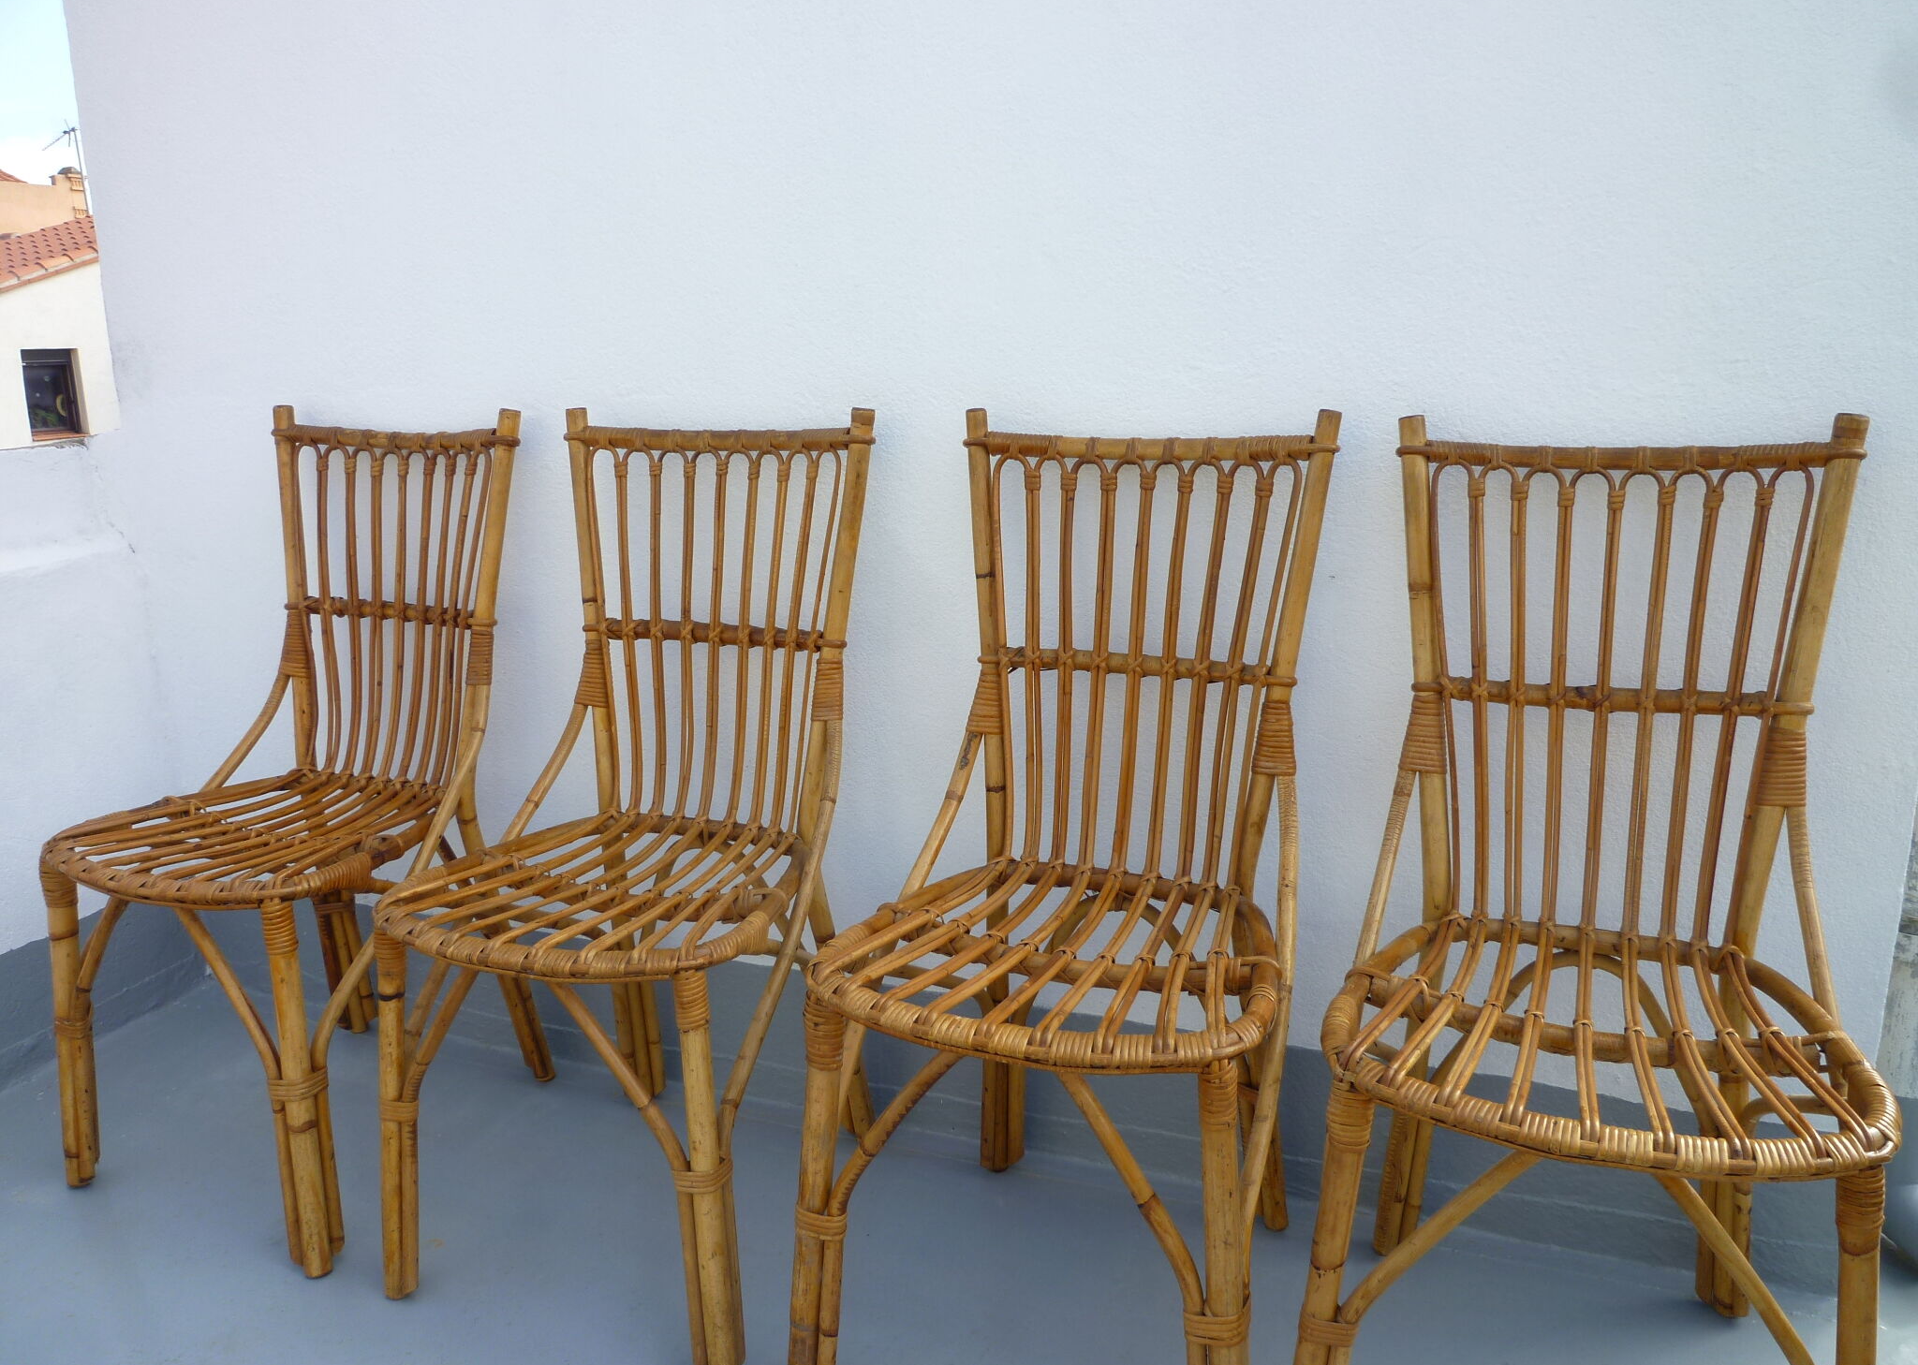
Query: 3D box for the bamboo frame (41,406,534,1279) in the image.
[{"bbox_3d":[-0.812,0.141,1.689,0.446,0.900,0.515,5,16,22],"label":"bamboo frame"}]

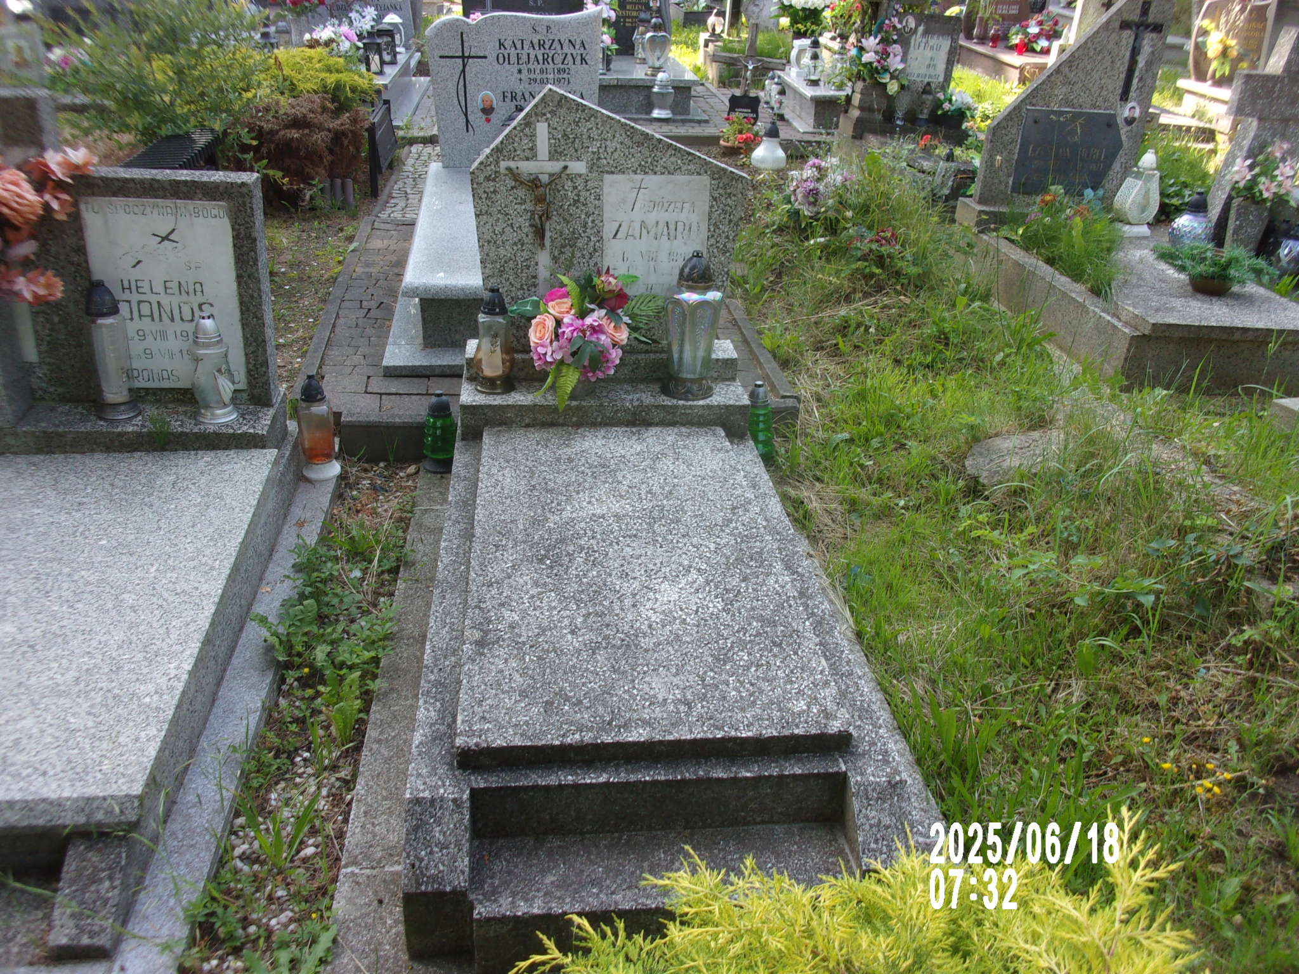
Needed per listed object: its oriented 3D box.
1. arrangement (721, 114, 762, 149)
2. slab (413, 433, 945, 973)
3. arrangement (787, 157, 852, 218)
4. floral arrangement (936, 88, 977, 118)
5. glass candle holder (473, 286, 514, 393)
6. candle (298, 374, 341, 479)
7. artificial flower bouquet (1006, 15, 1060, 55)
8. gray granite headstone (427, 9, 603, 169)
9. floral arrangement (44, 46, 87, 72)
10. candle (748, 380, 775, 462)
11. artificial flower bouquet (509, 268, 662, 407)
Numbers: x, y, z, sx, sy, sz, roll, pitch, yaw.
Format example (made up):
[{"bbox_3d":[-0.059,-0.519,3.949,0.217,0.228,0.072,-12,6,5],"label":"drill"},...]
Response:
[{"bbox_3d":[0.633,-2.430,7.200,0.280,0.270,0.260,-1,26,-6],"label":"arrangement"},{"bbox_3d":[-0.042,0.276,2.214,0.800,0.280,1.520,-1,26,-6],"label":"slab"},{"bbox_3d":[0.865,-1.522,5.350,0.340,0.320,0.300,-1,26,-6],"label":"arrangement"},{"bbox_3d":[2.133,-2.669,7.300,0.280,0.220,0.240,-1,26,-6],"label":"floral arrangement"},{"bbox_3d":[-0.410,-0.390,2.779,0.105,0.280,0.105,-1,26,-6],"label":"glass candle holder"},{"bbox_3d":[-0.922,-0.168,2.915,0.105,0.285,0.105,-1,26,-6],"label":"candle"},{"bbox_3d":[3.537,-4.183,9.700,0.480,0.370,0.350,-1,26,-6],"label":"artificial flower bouquet"},{"bbox_3d":[-0.646,-1.924,5.081,0.800,0.760,0.110,-1,26,-6],"label":"gray granite headstone"},{"bbox_3d":[-4.669,-3.428,8.400,0.340,0.220,0.260,-1,26,-6],"label":"floral arrangement"},{"bbox_3d":[0.351,-0.190,3.182,0.075,0.250,0.075,-1,26,-6],"label":"candle"},{"bbox_3d":[-0.164,-0.399,2.754,0.420,0.340,0.270,-1,26,-6],"label":"artificial flower bouquet"}]

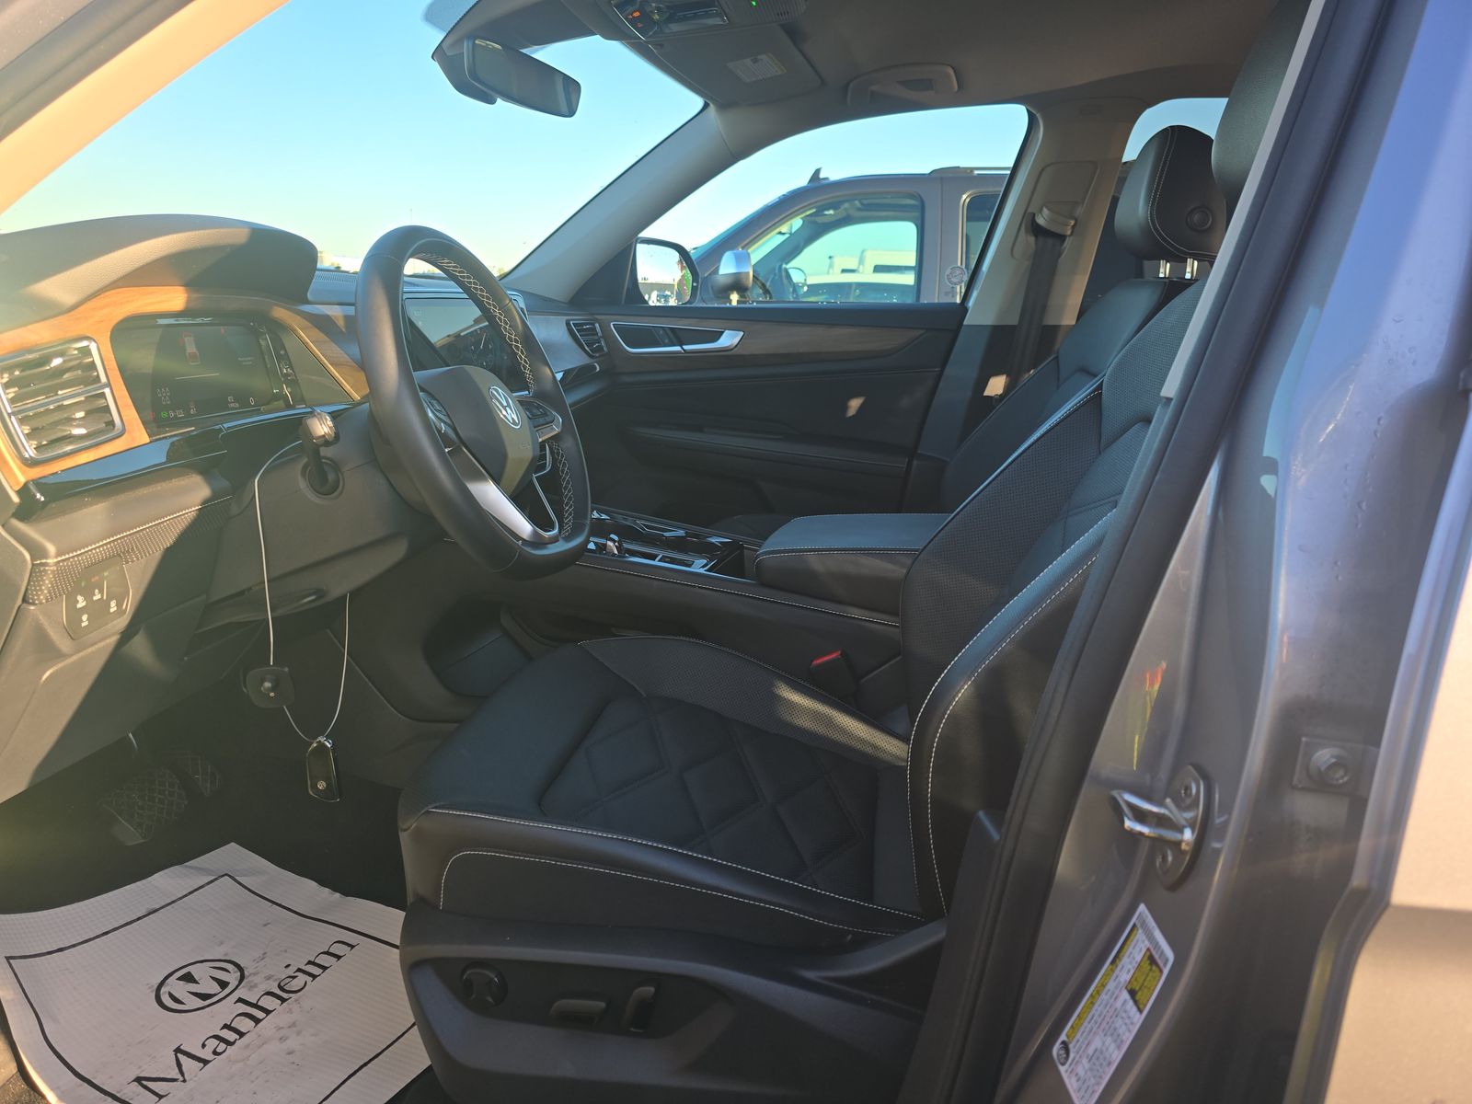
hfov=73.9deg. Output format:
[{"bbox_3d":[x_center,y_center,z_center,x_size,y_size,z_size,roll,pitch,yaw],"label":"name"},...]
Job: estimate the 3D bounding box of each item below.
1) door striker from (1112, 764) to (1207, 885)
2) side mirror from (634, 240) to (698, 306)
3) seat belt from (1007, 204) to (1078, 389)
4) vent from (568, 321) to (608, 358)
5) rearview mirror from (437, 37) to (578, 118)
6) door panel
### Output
[{"bbox_3d":[0.219,0.139,0.503,0.042,0.068,0.036,3,15,9],"label":"door striker"},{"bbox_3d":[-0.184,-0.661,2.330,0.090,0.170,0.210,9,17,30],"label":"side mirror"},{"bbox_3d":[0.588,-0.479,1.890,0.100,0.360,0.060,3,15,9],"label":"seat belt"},{"bbox_3d":[-0.301,-0.443,2.028,0.040,0.078,0.125,-8,13,12],"label":"vent"},{"bbox_3d":[-0.288,-0.616,1.281,0.050,0.058,0.235,9,17,28],"label":"rearview mirror"},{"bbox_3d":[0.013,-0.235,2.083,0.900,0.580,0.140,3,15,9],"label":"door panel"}]

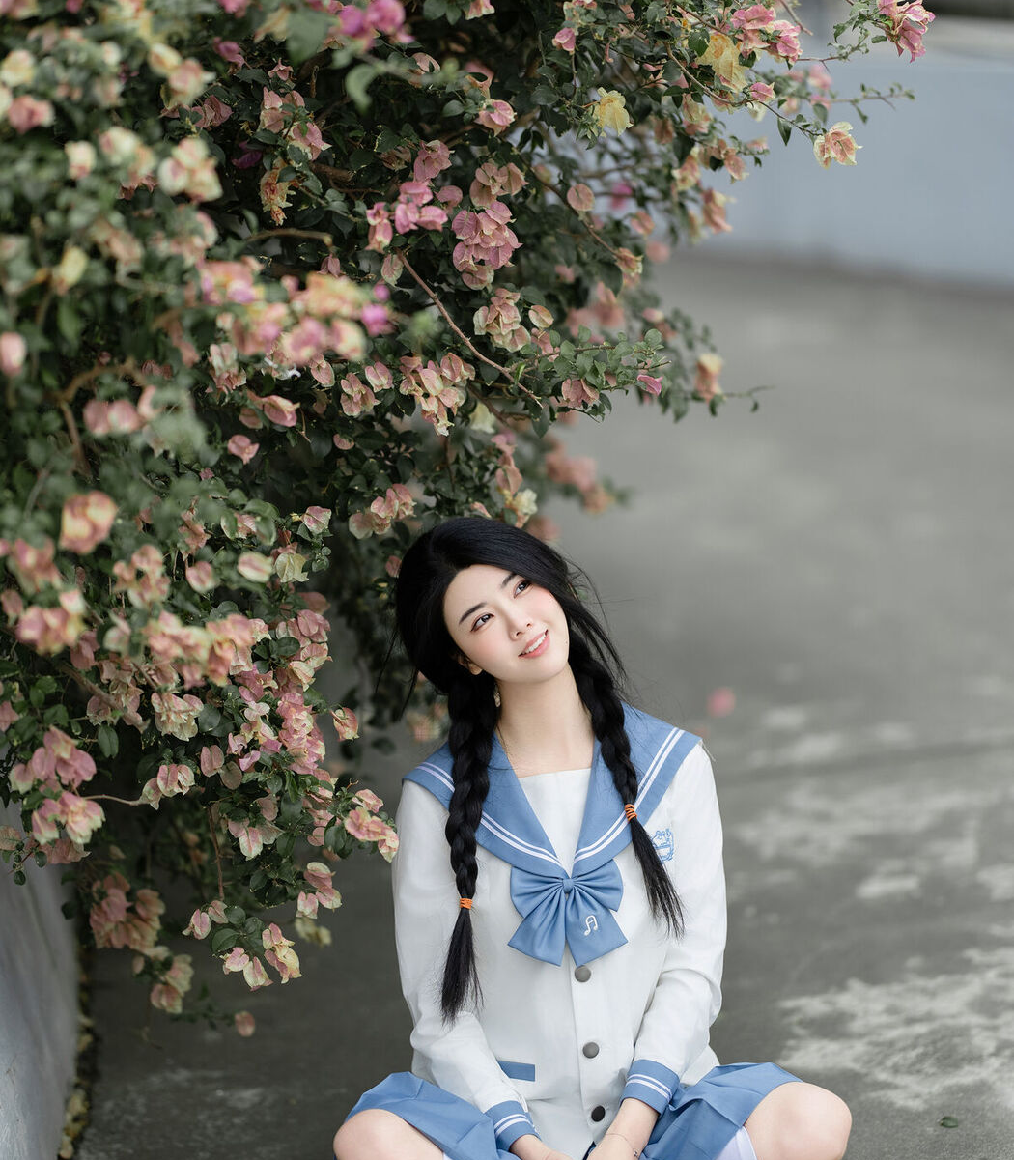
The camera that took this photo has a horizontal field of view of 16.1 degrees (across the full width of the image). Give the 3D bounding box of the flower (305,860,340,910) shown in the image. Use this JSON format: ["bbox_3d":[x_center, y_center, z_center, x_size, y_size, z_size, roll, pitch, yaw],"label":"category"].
[{"bbox_3d":[-0.214,0.352,4.150,0.035,0.058,0.042,-4,9,-25],"label":"flower"}]

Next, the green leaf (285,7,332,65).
[{"bbox_3d":[-0.195,-0.532,3.520,0.048,0.056,0.020,0,10,0],"label":"green leaf"}]

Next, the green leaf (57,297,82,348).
[{"bbox_3d":[-0.408,-0.240,3.350,0.019,0.043,0.017,-3,9,-20],"label":"green leaf"}]

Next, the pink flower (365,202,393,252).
[{"bbox_3d":[-0.141,-0.388,3.950,0.029,0.055,0.034,0,8,0],"label":"pink flower"}]

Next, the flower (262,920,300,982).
[{"bbox_3d":[-0.261,0.429,4.150,0.038,0.071,0.048,-2,8,-15],"label":"flower"}]

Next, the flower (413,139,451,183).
[{"bbox_3d":[-0.089,-0.498,4.270,0.045,0.051,0.040,-2,10,-10],"label":"flower"}]

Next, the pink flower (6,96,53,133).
[{"bbox_3d":[-0.449,-0.438,3.380,0.044,0.036,0.040,-2,10,-10],"label":"pink flower"}]

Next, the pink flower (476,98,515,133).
[{"bbox_3d":[-0.013,-0.543,4.200,0.040,0.040,0.037,-4,9,-25],"label":"pink flower"}]

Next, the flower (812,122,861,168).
[{"bbox_3d":[0.385,-0.509,4.200,0.050,0.057,0.048,-2,8,-15],"label":"flower"}]

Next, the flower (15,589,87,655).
[{"bbox_3d":[-0.423,0.039,3.330,0.067,0.061,0.060,-2,10,-10],"label":"flower"}]

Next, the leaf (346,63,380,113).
[{"bbox_3d":[-0.143,-0.489,3.570,0.035,0.051,0.025,0,10,0],"label":"leaf"}]

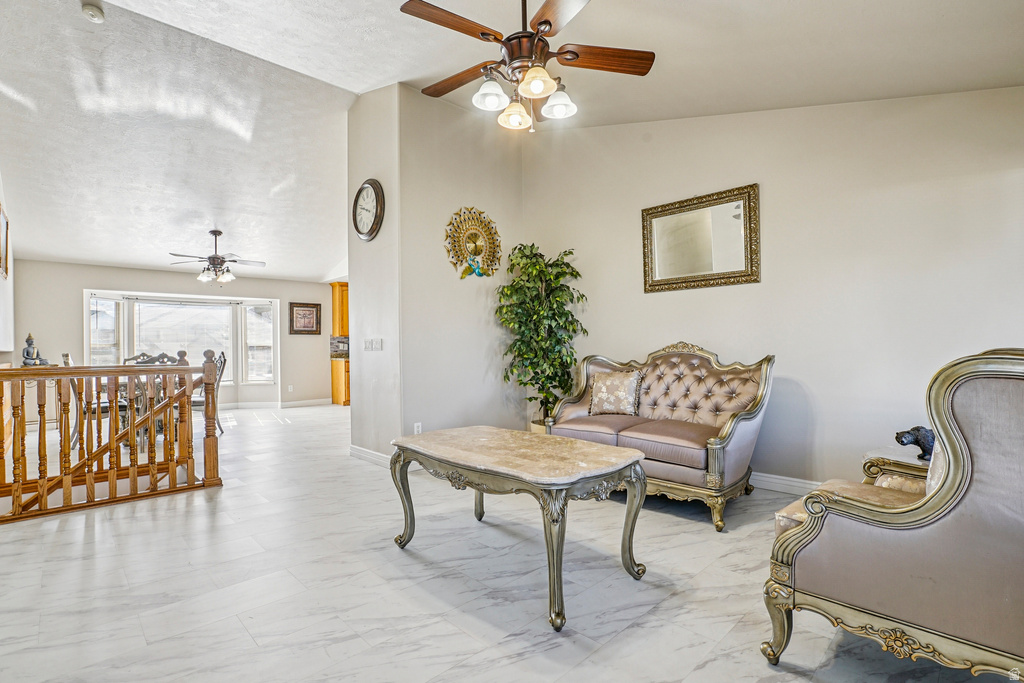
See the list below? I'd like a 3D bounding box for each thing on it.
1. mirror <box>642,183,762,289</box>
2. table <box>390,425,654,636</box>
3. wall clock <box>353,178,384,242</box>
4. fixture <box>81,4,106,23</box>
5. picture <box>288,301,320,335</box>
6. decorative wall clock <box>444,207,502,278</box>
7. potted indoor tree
[{"bbox_3d":[1.543,-0.823,3.812,0.965,0.755,0.055,-1,-1,43],"label":"mirror"},{"bbox_3d":[-0.012,0.854,2.388,0.785,0.602,1.290,0,-1,-44],"label":"table"},{"bbox_3d":[-1.410,-1.275,4.442,0.575,0.575,0.070,-1,-1,45],"label":"wall clock"},{"bbox_3d":[-3.133,-2.453,3.406,0.135,0.045,0.135,0,-16,-44],"label":"fixture"},{"bbox_3d":[-4.025,-0.436,8.872,0.600,0.615,0.035,0,-1,-44],"label":"picture"},{"bbox_3d":[-0.380,-0.997,4.655,0.740,0.740,0.060,0,-1,-44],"label":"decorative wall clock"},{"bbox_3d":[0.293,0.118,4.499,0.820,2.100,0.770,-1,0,0],"label":"potted indoor tree"}]

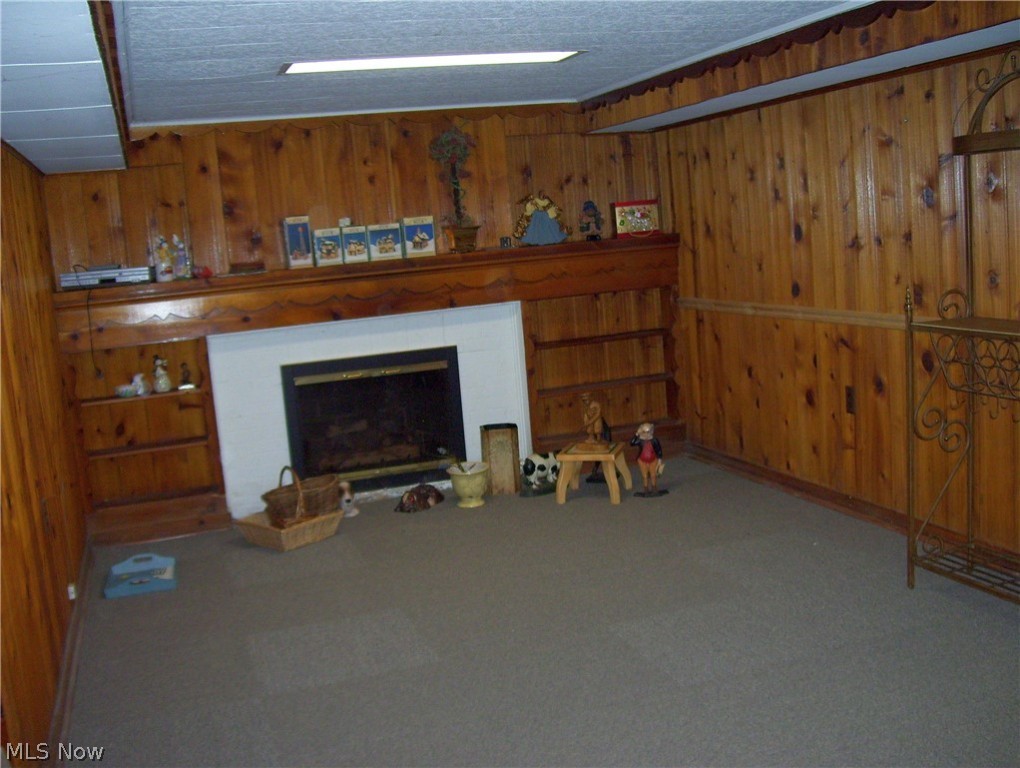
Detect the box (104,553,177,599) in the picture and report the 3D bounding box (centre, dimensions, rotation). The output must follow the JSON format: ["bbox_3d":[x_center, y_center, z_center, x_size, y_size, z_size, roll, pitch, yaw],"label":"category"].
[{"bbox_3d":[-1.630,0.840,4.706,0.290,0.080,0.345,-7,9,-13],"label":"box"}]

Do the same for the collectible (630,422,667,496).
[{"bbox_3d":[0.746,0.401,5.742,0.185,0.378,0.125,-6,9,-10],"label":"collectible"}]

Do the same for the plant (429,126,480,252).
[{"bbox_3d":[-0.316,-1.119,6.145,0.265,0.710,0.250,-7,9,-18],"label":"plant"}]

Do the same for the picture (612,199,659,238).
[{"bbox_3d":[0.766,-1.000,6.503,0.285,0.212,0.090,-7,9,-18],"label":"picture"}]

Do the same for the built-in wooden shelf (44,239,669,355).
[{"bbox_3d":[-0.667,-0.535,5.976,3.457,0.315,0.375,-7,9,-18],"label":"built-in wooden shelf"}]

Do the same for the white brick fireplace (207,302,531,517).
[{"bbox_3d":[-0.769,0.126,6.174,1.799,1.032,0.270,-7,9,-18],"label":"white brick fireplace"}]

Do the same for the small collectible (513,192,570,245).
[{"bbox_3d":[0.167,-0.910,5.890,0.285,0.260,0.110,-6,8,-9],"label":"small collectible"}]

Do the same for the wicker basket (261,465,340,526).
[{"bbox_3d":[-1.049,0.543,5.288,0.400,0.255,0.220,-12,11,-39],"label":"wicker basket"}]

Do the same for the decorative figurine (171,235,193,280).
[{"bbox_3d":[-1.679,-0.644,5.407,0.090,0.225,0.080,-7,9,-15],"label":"decorative figurine"}]

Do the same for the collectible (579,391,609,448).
[{"bbox_3d":[0.447,0.197,5.773,0.135,0.290,0.135,2,11,36],"label":"collectible"}]

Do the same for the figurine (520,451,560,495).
[{"bbox_3d":[0.178,0.497,5.964,0.240,0.212,0.130,-6,9,-10],"label":"figurine"}]

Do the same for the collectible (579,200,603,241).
[{"bbox_3d":[0.450,-0.909,5.970,0.105,0.205,0.090,-6,8,-7],"label":"collectible"}]

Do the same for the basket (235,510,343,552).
[{"bbox_3d":[-1.109,0.731,5.388,0.385,0.130,0.385,4,12,44],"label":"basket"}]

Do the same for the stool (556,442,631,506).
[{"bbox_3d":[0.431,0.459,5.479,0.325,0.250,0.280,-2,9,20],"label":"stool"}]

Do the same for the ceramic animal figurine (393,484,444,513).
[{"bbox_3d":[-0.476,0.594,5.602,0.155,0.105,0.250,-1,9,28],"label":"ceramic animal figurine"}]

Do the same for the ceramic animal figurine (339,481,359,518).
[{"bbox_3d":[-0.841,0.593,5.567,0.110,0.180,0.130,-8,9,-18],"label":"ceramic animal figurine"}]

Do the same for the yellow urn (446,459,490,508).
[{"bbox_3d":[-0.214,0.532,5.520,0.215,0.205,0.215,-5,8,1],"label":"yellow urn"}]

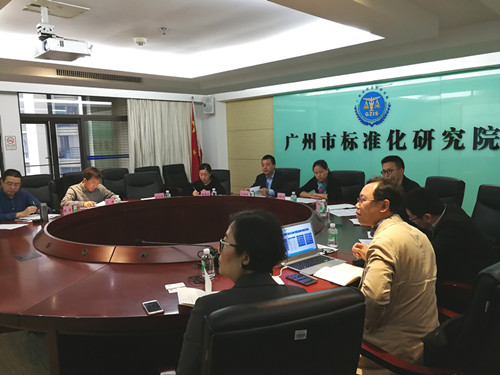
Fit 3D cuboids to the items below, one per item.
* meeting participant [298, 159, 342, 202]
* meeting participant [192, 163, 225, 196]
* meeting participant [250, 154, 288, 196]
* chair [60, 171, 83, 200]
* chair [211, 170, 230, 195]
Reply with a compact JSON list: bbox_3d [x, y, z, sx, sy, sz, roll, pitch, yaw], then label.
[{"bbox_3d":[0.961,0.244,5.115,0.560,1.240,0.740,5,9,41],"label":"meeting participant"},{"bbox_3d":[-0.542,0.285,5.249,0.500,1.220,0.720,-1,7,8],"label":"meeting participant"},{"bbox_3d":[0.253,0.237,5.121,0.550,1.300,0.750,2,8,25],"label":"meeting participant"},{"bbox_3d":[-2.501,0.319,5.995,0.620,1.080,0.660,-9,10,-44],"label":"chair"},{"bbox_3d":[-0.536,0.282,5.950,0.610,1.040,0.640,-1,7,3],"label":"chair"}]

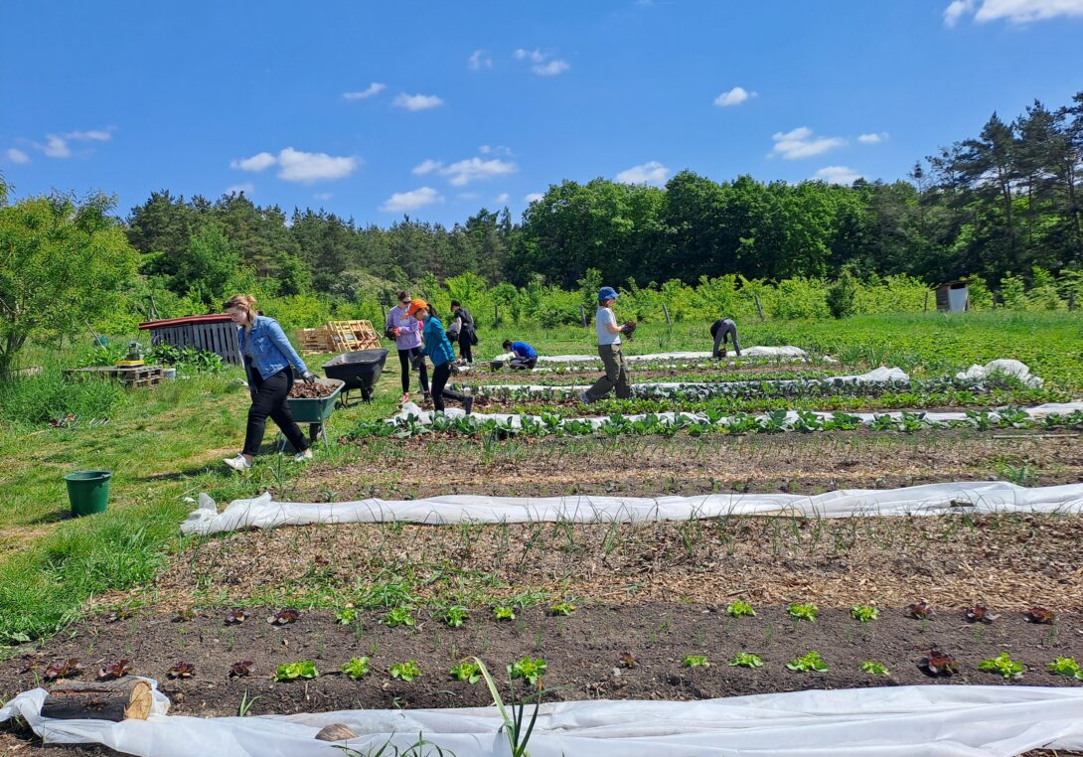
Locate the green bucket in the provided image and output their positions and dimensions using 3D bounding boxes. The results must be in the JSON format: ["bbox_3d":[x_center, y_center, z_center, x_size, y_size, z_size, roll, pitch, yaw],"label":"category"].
[{"bbox_3d":[-3.208,0.801,5.518,0.315,0.260,0.315,0,5,0],"label":"green bucket"}]

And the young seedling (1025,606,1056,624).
[{"bbox_3d":[2.349,1.099,3.676,0.137,0.069,0.137,0,5,0],"label":"young seedling"}]

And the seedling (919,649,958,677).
[{"bbox_3d":[1.618,1.153,3.181,0.155,0.090,0.140,0,6,0],"label":"seedling"}]

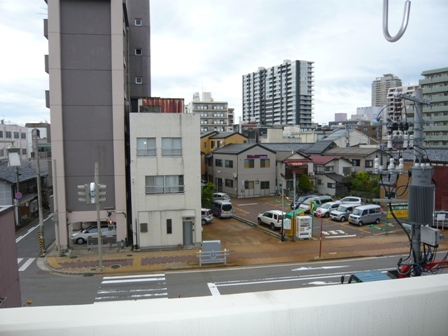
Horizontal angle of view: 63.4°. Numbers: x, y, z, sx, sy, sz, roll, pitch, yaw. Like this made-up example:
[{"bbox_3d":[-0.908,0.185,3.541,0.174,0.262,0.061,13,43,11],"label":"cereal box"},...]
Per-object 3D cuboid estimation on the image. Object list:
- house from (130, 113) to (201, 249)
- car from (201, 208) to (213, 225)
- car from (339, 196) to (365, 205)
[{"bbox_3d":[-5.738,0.708,33.921,5.750,11.000,9.000,-1,4,-15],"label":"house"},{"bbox_3d":[-3.165,5.009,39.931,3.700,1.620,1.580,1,4,22],"label":"car"},{"bbox_3d":[16.082,4.464,46.820,4.400,1.500,1.700,-1,4,-10],"label":"car"}]

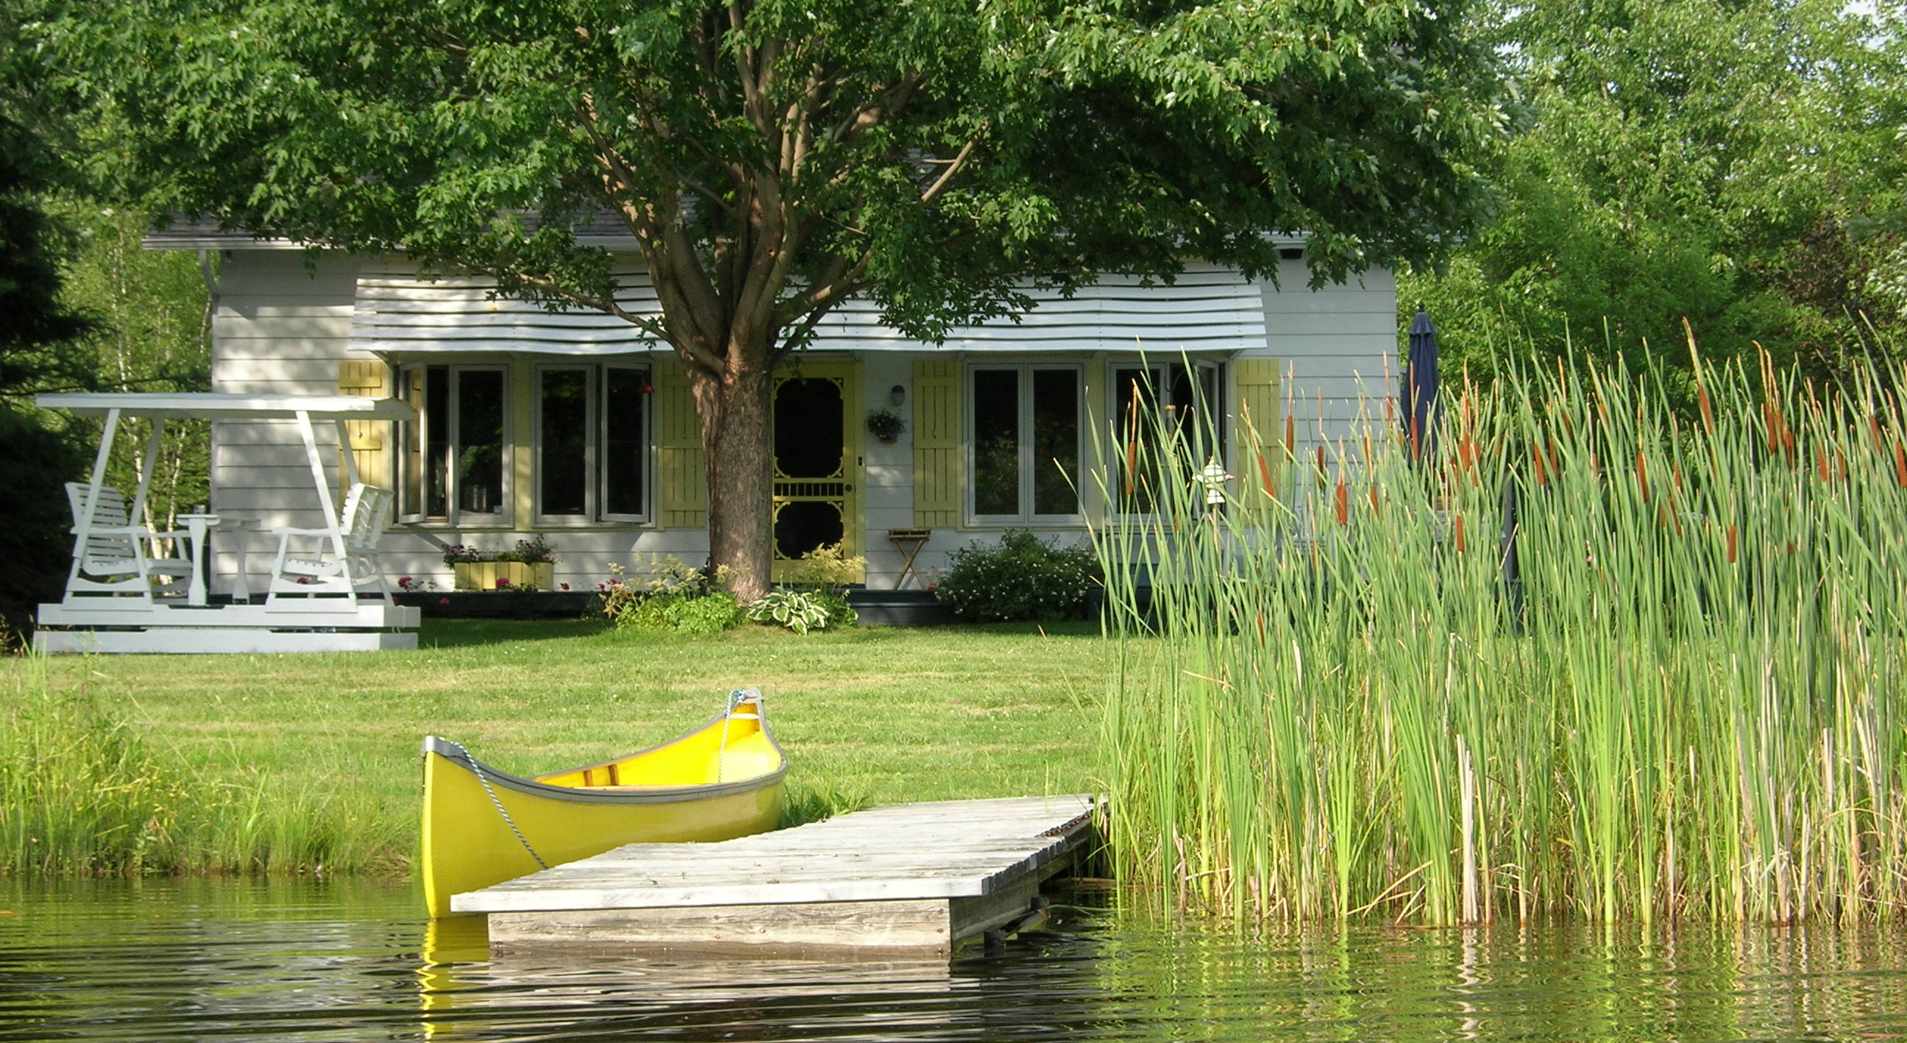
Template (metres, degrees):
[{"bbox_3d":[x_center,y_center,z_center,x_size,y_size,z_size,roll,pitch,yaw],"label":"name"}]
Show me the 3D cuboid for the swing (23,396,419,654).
[{"bbox_3d":[-5.187,0.017,28.565,2.440,1.830,1.500,0,-1,3],"label":"swing"}]

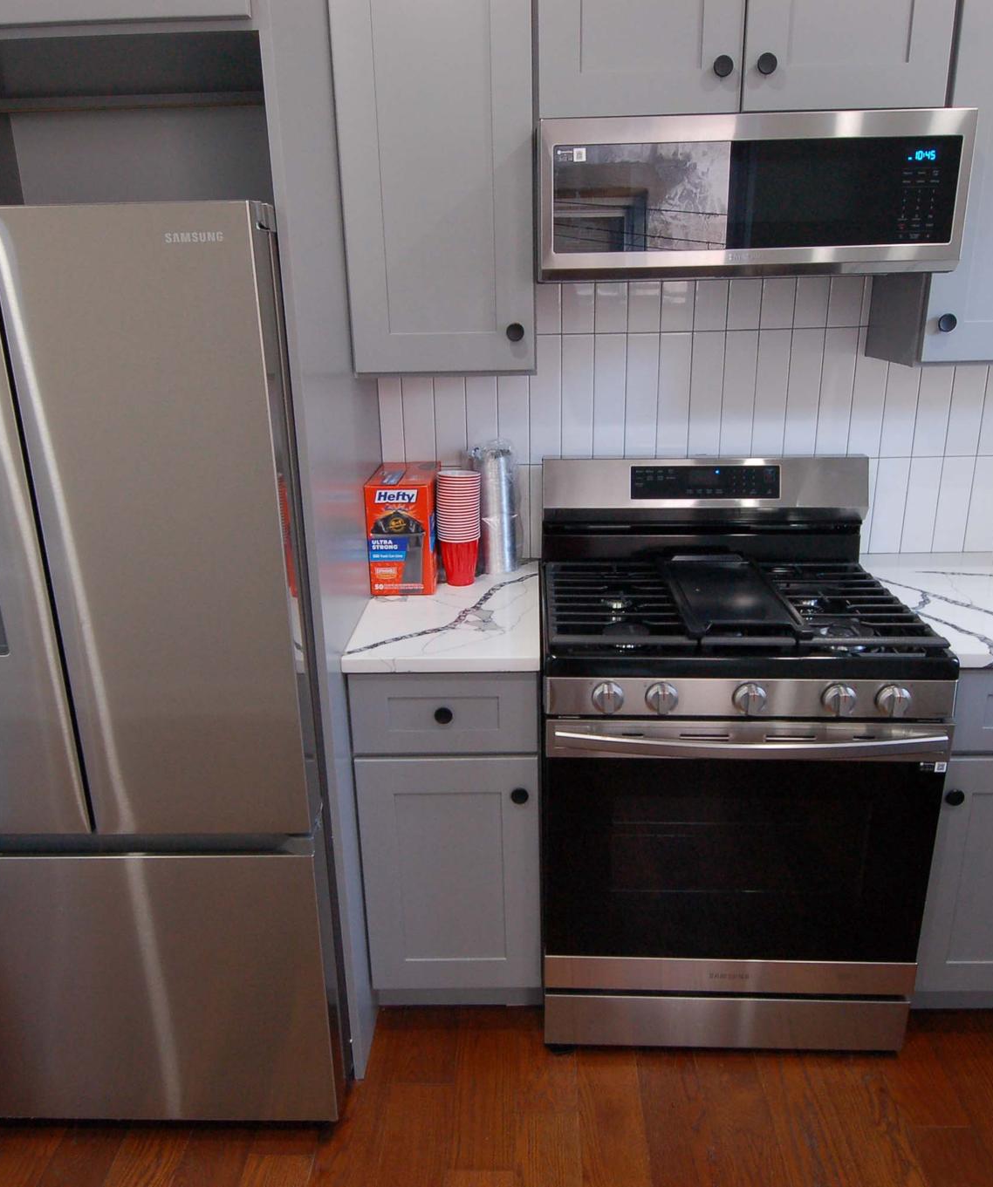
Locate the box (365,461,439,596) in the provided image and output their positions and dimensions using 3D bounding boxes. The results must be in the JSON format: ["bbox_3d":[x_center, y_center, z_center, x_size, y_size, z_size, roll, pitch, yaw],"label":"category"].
[{"bbox_3d":[-0.210,-0.157,2.109,0.142,0.251,0.275,0,18,2],"label":"box"}]

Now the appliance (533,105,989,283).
[{"bbox_3d":[0.468,-0.785,1.829,0.757,0.263,0.478,0,18,2],"label":"appliance"}]

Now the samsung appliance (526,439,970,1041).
[{"bbox_3d":[0.484,0.335,2.019,0.754,1.188,0.715,0,18,2],"label":"samsung appliance"}]

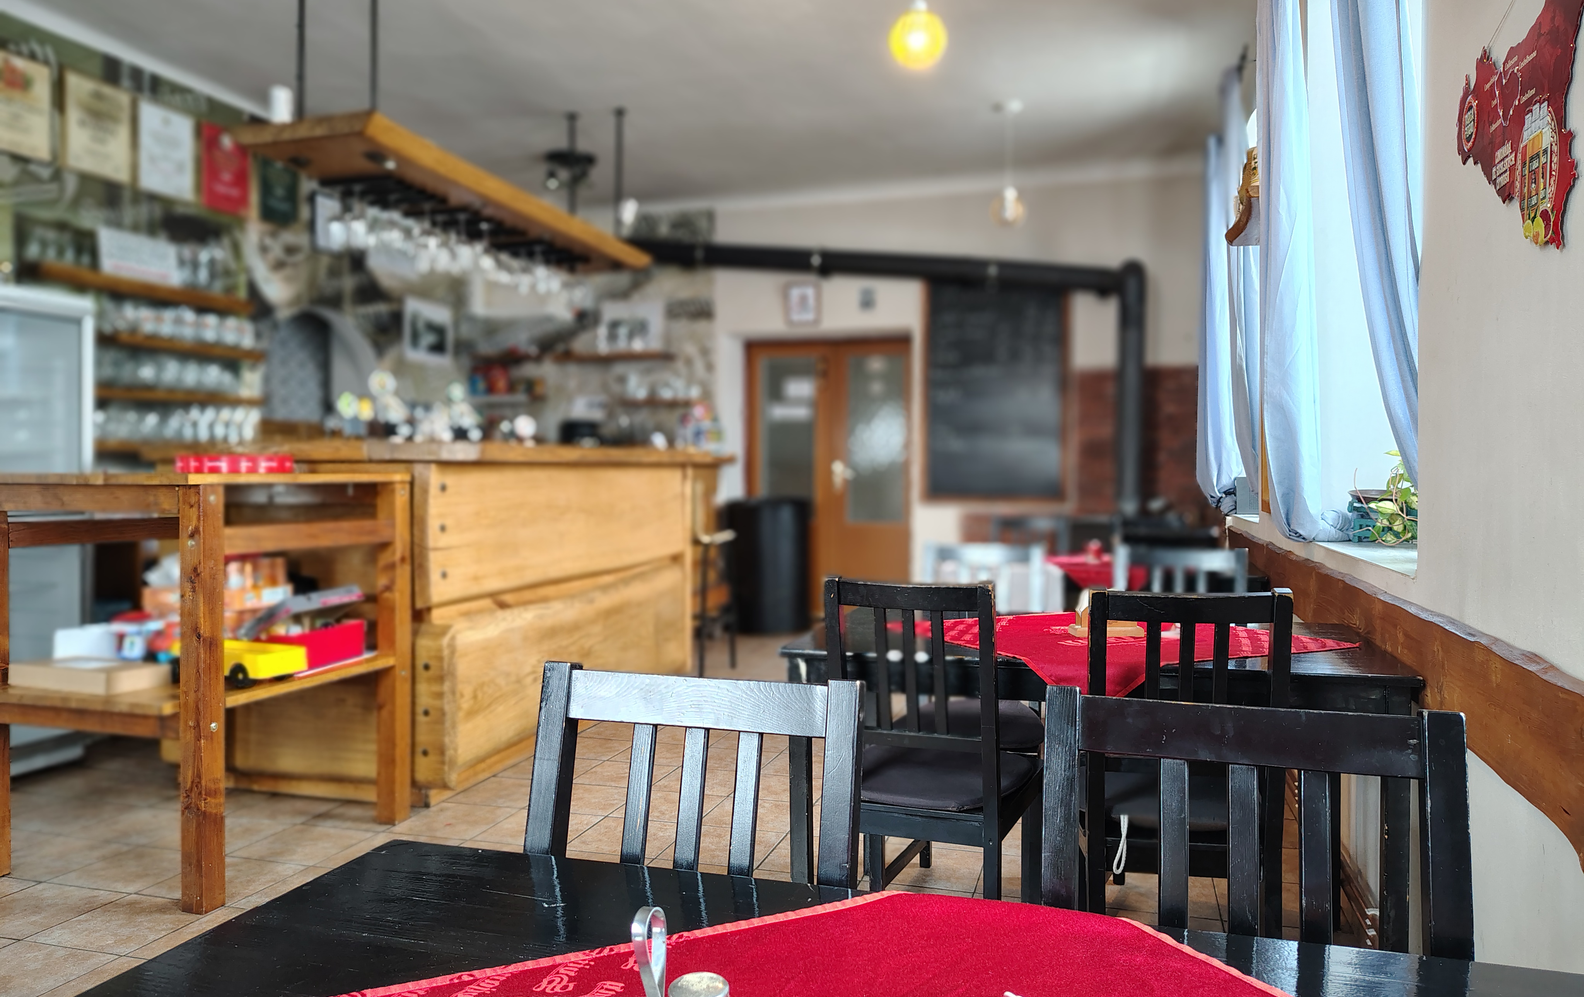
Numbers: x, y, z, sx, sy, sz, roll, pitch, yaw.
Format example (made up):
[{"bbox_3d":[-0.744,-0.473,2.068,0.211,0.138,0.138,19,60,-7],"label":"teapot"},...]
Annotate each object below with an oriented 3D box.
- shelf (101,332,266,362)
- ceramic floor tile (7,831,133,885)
[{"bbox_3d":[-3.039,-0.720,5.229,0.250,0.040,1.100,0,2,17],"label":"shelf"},{"bbox_3d":[-2.121,1.036,3.155,0.300,0.010,0.300,0,1,16],"label":"ceramic floor tile"}]

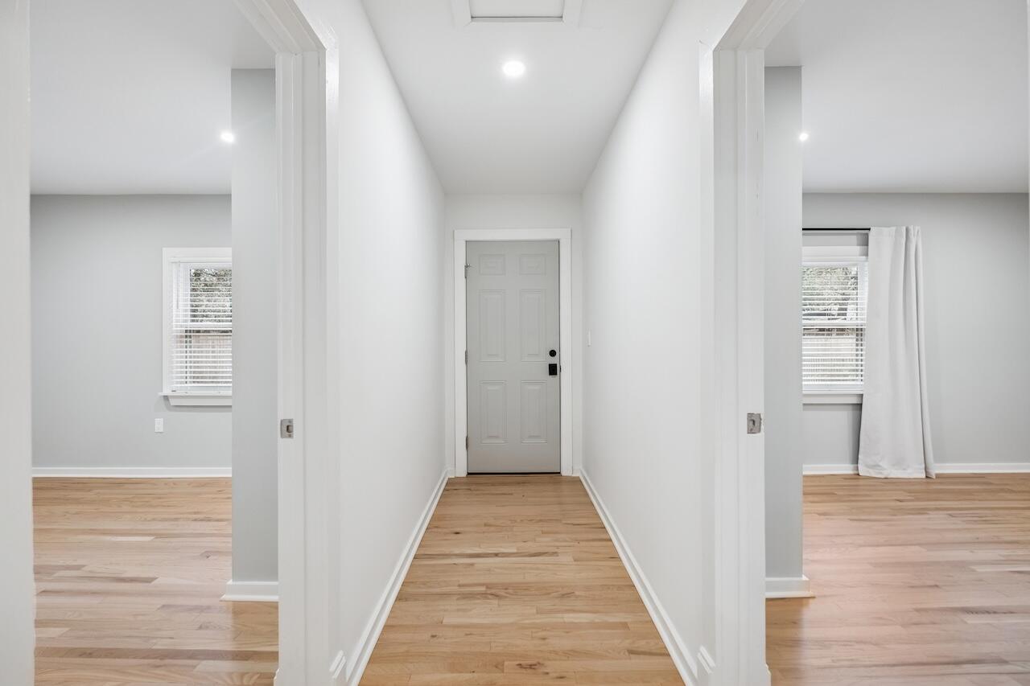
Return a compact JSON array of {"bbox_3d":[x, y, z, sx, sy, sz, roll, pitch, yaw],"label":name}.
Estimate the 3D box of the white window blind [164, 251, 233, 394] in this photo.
[{"bbox_3d":[-2.565,-0.139,3.730,1.010,1.365,0.130,0,0,0],"label":"white window blind"}]

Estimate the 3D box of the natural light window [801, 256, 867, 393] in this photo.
[{"bbox_3d":[2.770,-0.167,3.770,0.830,1.170,0.060,0,0,0],"label":"natural light window"}]

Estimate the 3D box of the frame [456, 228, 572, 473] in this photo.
[{"bbox_3d":[-0.017,0.087,3.745,1.018,2.150,0.120,0,0,0],"label":"frame"}]

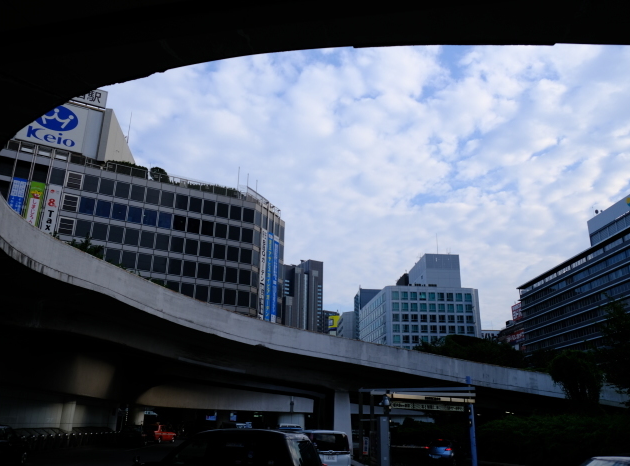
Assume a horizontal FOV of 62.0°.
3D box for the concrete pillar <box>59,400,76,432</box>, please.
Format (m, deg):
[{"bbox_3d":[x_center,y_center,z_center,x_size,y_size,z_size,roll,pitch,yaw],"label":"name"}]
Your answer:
[{"bbox_3d":[-23.091,17.135,48.953,1.200,3.000,1.200,11,-21,-28],"label":"concrete pillar"}]

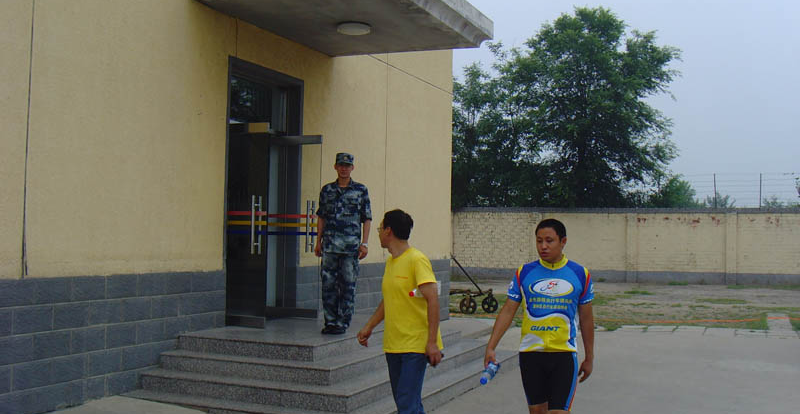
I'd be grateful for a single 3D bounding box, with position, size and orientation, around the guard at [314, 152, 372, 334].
[{"bbox_3d":[-0.575,0.362,9.174,0.540,1.810,0.340,1,-2,21],"label":"guard"}]

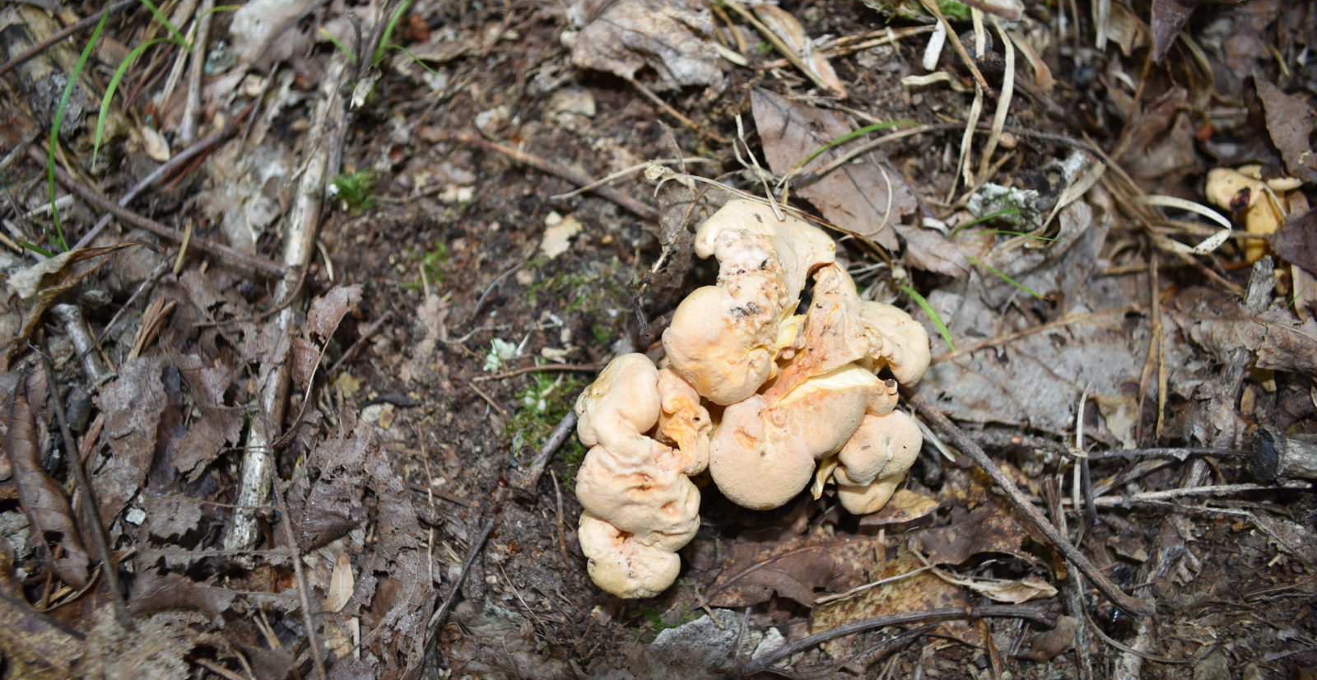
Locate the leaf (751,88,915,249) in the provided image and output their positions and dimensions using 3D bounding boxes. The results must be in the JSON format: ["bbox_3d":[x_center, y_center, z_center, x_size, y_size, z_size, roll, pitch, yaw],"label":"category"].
[{"bbox_3d":[0.089,-0.097,0.531,0.128,0.018,0.058,37,63,22],"label":"leaf"}]

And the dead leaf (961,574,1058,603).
[{"bbox_3d":[0.152,0.109,0.429,0.043,0.011,0.011,3,58,2],"label":"dead leaf"}]

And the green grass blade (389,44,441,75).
[{"bbox_3d":[-0.143,-0.159,0.569,0.040,0.012,0.011,35,63,21],"label":"green grass blade"}]

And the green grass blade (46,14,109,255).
[{"bbox_3d":[-0.320,-0.122,0.552,0.016,0.048,0.148,0,58,0],"label":"green grass blade"}]

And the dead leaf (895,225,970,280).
[{"bbox_3d":[0.137,-0.045,0.496,0.039,0.011,0.031,7,56,5],"label":"dead leaf"}]

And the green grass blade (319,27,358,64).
[{"bbox_3d":[-0.194,-0.177,0.598,0.021,0.017,0.007,25,61,15],"label":"green grass blade"}]

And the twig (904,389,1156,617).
[{"bbox_3d":[0.152,0.066,0.421,0.010,0.011,0.137,-35,63,-21],"label":"twig"}]

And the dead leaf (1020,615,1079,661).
[{"bbox_3d":[0.155,0.118,0.393,0.032,0.009,0.013,-26,60,-16],"label":"dead leaf"}]

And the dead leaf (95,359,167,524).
[{"bbox_3d":[-0.234,0.040,0.439,0.031,0.014,0.087,-15,57,-10],"label":"dead leaf"}]

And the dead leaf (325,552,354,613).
[{"bbox_3d":[-0.129,0.099,0.404,0.010,0.005,0.025,-1,56,-1],"label":"dead leaf"}]

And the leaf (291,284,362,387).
[{"bbox_3d":[-0.169,-0.006,0.493,0.020,0.022,0.053,25,61,15],"label":"leaf"}]

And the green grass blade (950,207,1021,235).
[{"bbox_3d":[0.166,-0.062,0.504,0.044,0.008,0.005,-22,59,-14],"label":"green grass blade"}]

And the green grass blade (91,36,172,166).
[{"bbox_3d":[-0.300,-0.140,0.563,0.014,0.039,0.084,27,62,16],"label":"green grass blade"}]

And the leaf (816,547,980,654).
[{"bbox_3d":[0.102,0.114,0.430,0.071,0.011,0.042,-3,58,-2],"label":"leaf"}]

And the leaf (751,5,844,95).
[{"bbox_3d":[0.089,-0.180,0.609,0.014,0.012,0.088,-30,63,-17],"label":"leaf"}]

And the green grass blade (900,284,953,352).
[{"bbox_3d":[0.128,-0.012,0.469,0.006,0.012,0.045,-24,59,-15],"label":"green grass blade"}]

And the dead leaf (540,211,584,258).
[{"bbox_3d":[-0.055,-0.059,0.539,0.020,0.007,0.028,28,62,16],"label":"dead leaf"}]

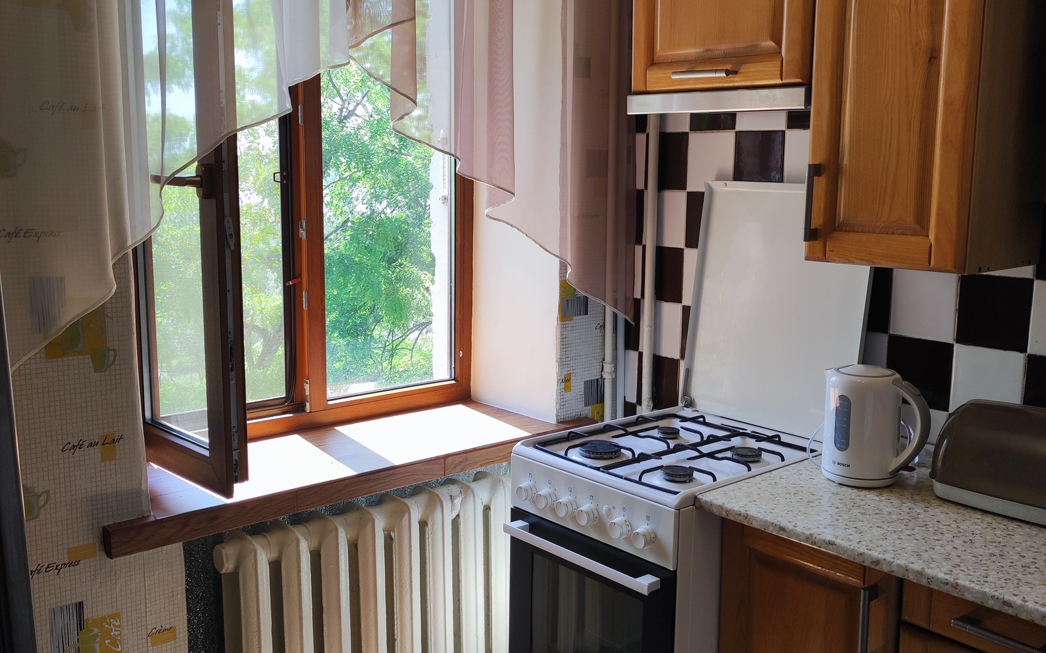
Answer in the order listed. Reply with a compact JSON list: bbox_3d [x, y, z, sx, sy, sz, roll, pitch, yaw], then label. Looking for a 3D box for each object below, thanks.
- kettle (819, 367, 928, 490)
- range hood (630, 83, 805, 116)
[{"bbox_3d":[0.685,0.189,1.992,0.222,0.228,0.155,10,13,44],"label":"kettle"},{"bbox_3d":[0.522,-0.504,2.294,0.310,0.046,0.495,-7,12,-39],"label":"range hood"}]

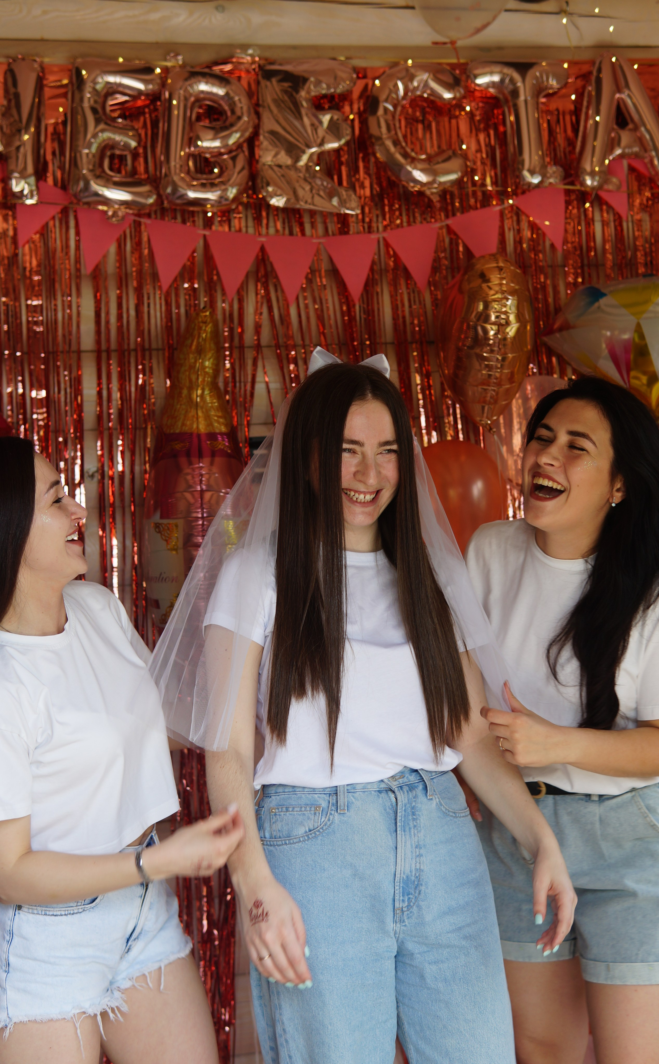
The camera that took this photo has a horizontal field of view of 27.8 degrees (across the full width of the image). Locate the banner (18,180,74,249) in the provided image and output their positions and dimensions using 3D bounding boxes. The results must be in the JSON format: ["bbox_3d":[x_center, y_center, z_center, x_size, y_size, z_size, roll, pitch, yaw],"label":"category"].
[{"bbox_3d":[-0.696,-0.732,3.111,0.142,0.151,0.010,22,-7,-6],"label":"banner"}]

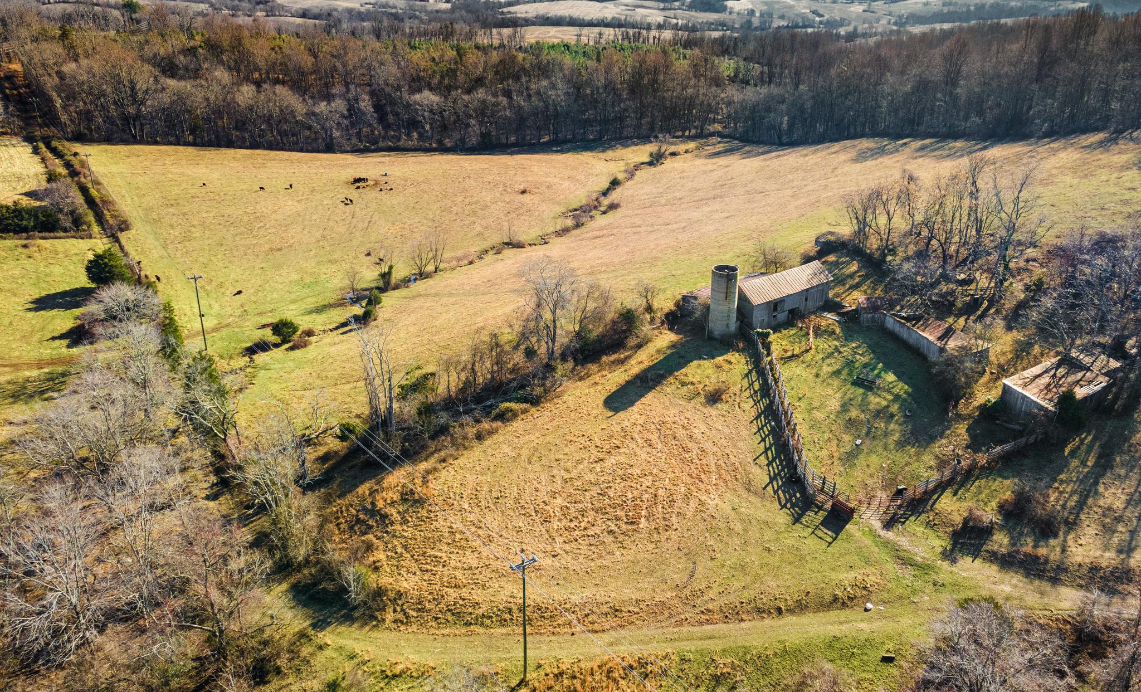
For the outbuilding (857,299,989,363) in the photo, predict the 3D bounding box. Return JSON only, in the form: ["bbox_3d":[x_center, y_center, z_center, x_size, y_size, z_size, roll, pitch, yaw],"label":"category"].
[{"bbox_3d":[51.503,-3.198,118.623,10.500,3.200,20.000,-5,25,-11],"label":"outbuilding"}]

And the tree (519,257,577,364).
[{"bbox_3d":[-3.123,-4.744,111.426,8.118,15.941,7.712,0,24,0],"label":"tree"}]

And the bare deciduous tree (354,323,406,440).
[{"bbox_3d":[-22.956,4.328,95.971,5.903,15.125,5.608,0,24,0],"label":"bare deciduous tree"}]

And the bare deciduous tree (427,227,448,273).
[{"bbox_3d":[-27.831,-20.164,166.262,4.265,9.917,4.052,0,24,0],"label":"bare deciduous tree"}]

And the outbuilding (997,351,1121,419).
[{"bbox_3d":[62.828,4.862,100.770,16.500,3.000,7.400,-15,28,-30],"label":"outbuilding"}]

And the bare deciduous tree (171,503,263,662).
[{"bbox_3d":[-27.792,19.233,63.217,6.629,14.912,6.298,0,24,0],"label":"bare deciduous tree"}]

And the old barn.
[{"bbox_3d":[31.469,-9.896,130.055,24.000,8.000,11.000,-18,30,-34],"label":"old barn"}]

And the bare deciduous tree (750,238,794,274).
[{"bbox_3d":[37.813,-16.676,148.879,8.000,7.400,7.599,0,24,0],"label":"bare deciduous tree"}]

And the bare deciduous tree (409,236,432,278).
[{"bbox_3d":[-30.995,-18.563,164.160,4.564,8.729,4.336,0,24,0],"label":"bare deciduous tree"}]

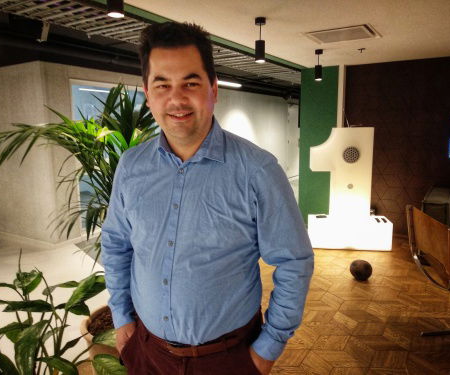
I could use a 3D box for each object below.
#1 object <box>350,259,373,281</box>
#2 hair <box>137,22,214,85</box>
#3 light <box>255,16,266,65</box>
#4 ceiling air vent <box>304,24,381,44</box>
[{"bbox_3d":[1.454,0.886,3.989,0.241,0.241,0.241,5,11,31],"label":"object"},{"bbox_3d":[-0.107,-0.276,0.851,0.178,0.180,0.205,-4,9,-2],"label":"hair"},{"bbox_3d":[0.304,-1.249,3.185,0.091,0.371,0.091,-1,9,0],"label":"light"},{"bbox_3d":[1.201,-1.545,3.820,0.640,0.050,0.640,5,11,31],"label":"ceiling air vent"}]

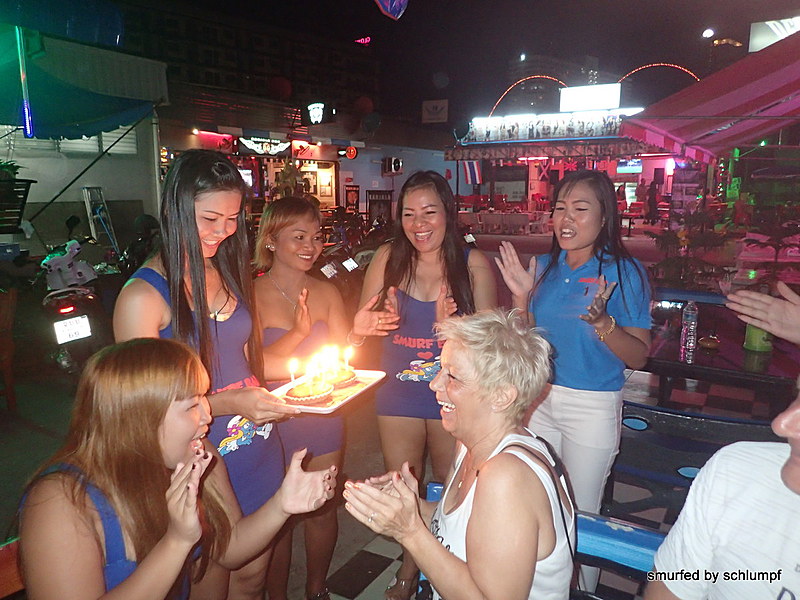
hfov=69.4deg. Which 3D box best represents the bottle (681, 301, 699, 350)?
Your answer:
[{"bbox_3d":[1.201,0.125,2.398,0.066,0.260,0.066,3,12,17],"label":"bottle"}]

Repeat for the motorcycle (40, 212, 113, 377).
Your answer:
[{"bbox_3d":[-2.780,0.046,4.848,0.700,1.200,1.880,-6,12,-26],"label":"motorcycle"}]

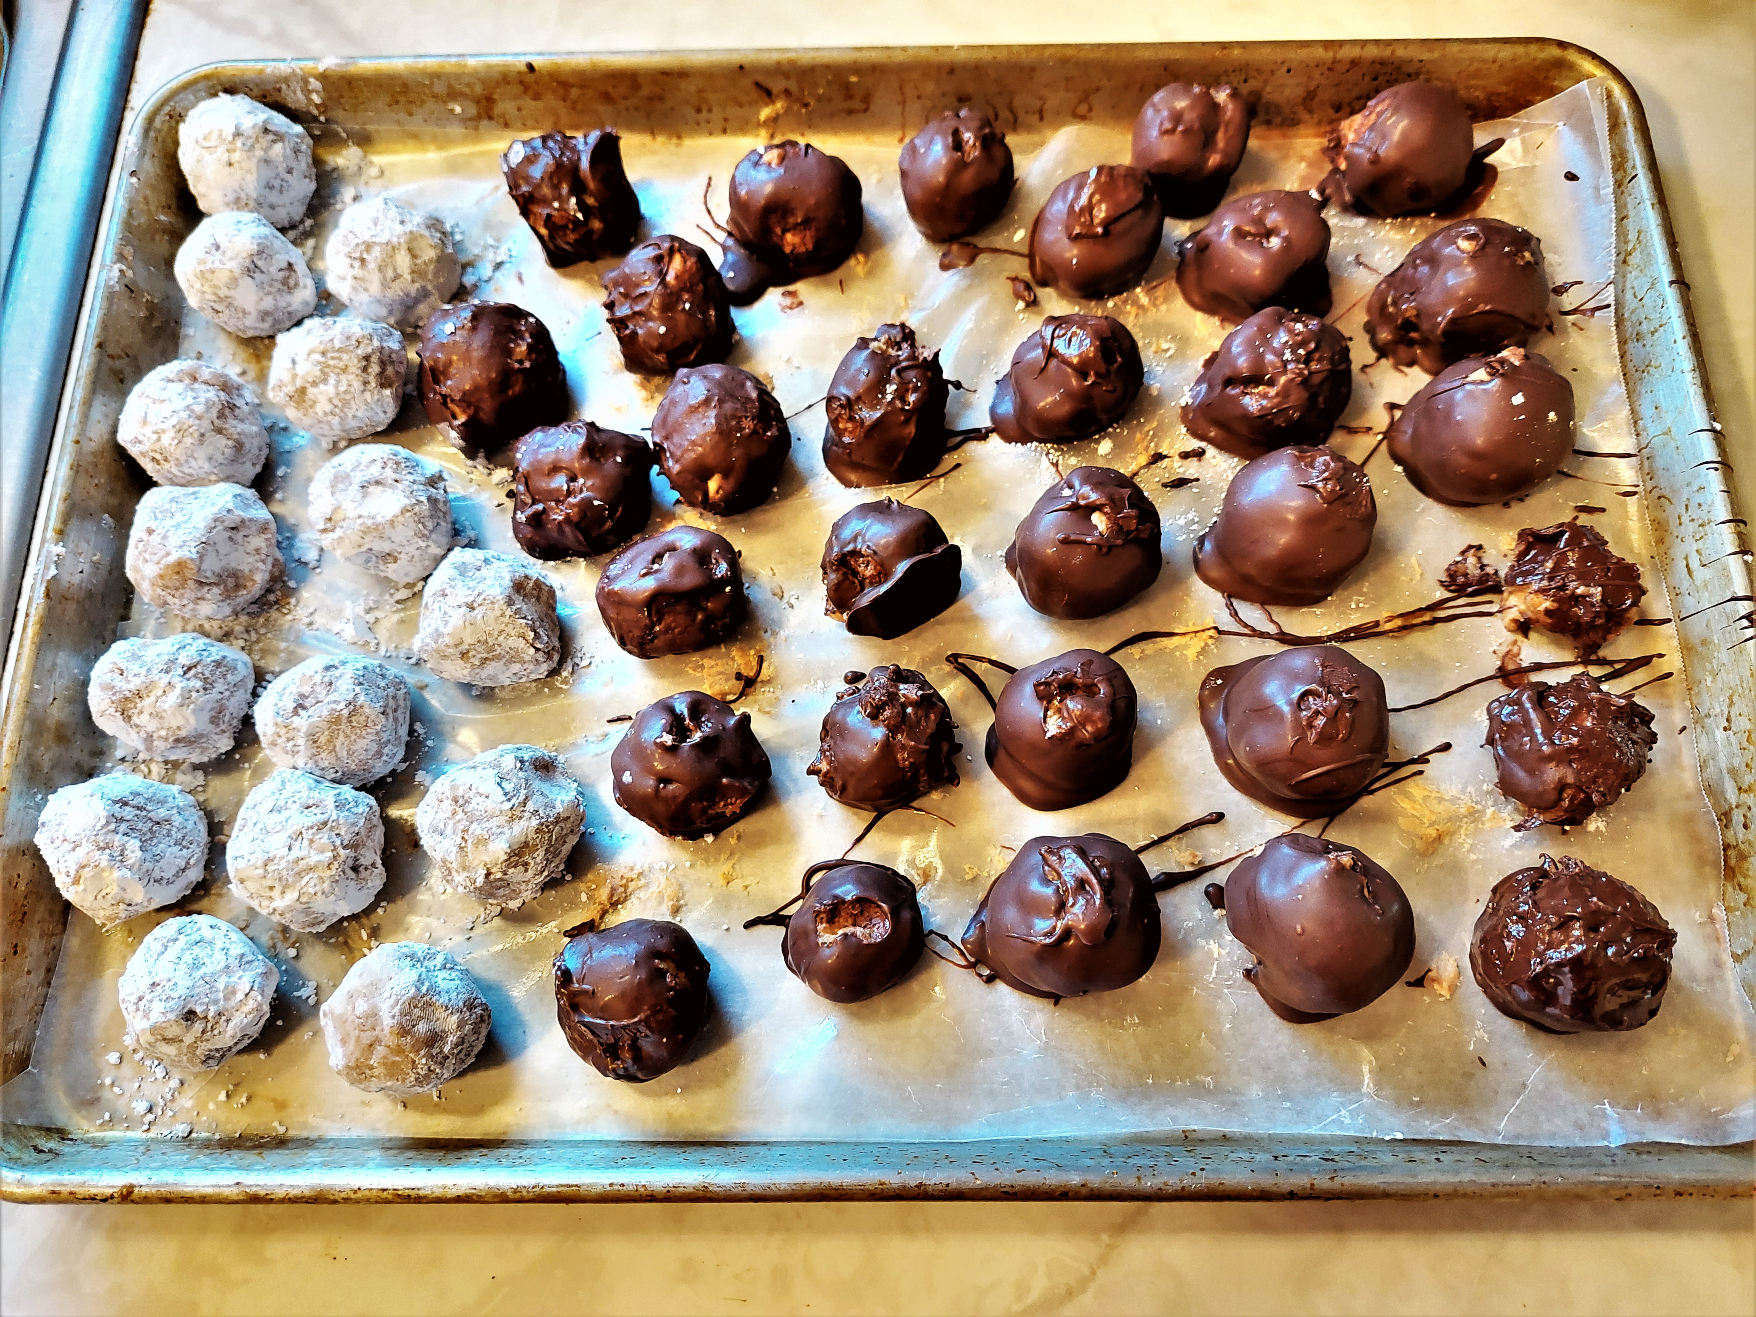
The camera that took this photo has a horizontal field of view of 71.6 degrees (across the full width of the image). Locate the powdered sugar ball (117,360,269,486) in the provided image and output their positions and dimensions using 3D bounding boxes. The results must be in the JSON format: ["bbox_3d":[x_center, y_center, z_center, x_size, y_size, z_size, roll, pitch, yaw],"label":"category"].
[{"bbox_3d":[-0.194,-0.067,0.346,0.039,0.034,0.037,0,72,1],"label":"powdered sugar ball"}]

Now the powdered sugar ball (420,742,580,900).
[{"bbox_3d":[-0.095,0.041,0.307,0.041,0.037,0.040,0,72,1],"label":"powdered sugar ball"}]

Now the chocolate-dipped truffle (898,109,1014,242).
[{"bbox_3d":[0.024,-0.146,0.367,0.035,0.034,0.040,-1,72,1],"label":"chocolate-dipped truffle"}]

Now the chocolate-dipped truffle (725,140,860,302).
[{"bbox_3d":[-0.025,-0.126,0.352,0.041,0.039,0.045,-1,72,1],"label":"chocolate-dipped truffle"}]

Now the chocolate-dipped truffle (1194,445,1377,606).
[{"bbox_3d":[0.109,-0.036,0.326,0.047,0.037,0.044,0,70,1],"label":"chocolate-dipped truffle"}]

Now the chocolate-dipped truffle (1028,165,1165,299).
[{"bbox_3d":[0.065,-0.127,0.361,0.040,0.034,0.039,0,70,1],"label":"chocolate-dipped truffle"}]

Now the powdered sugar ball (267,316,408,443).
[{"bbox_3d":[-0.151,-0.078,0.342,0.037,0.033,0.035,0,72,1],"label":"powdered sugar ball"}]

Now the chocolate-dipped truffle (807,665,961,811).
[{"bbox_3d":[0.002,0.020,0.313,0.039,0.034,0.038,-1,72,1],"label":"chocolate-dipped truffle"}]

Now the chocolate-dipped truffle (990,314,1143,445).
[{"bbox_3d":[0.053,-0.079,0.345,0.043,0.035,0.037,-1,72,1],"label":"chocolate-dipped truffle"}]

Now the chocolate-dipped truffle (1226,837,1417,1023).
[{"bbox_3d":[0.106,0.065,0.295,0.044,0.039,0.044,-1,72,1],"label":"chocolate-dipped truffle"}]

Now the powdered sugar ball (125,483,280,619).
[{"bbox_3d":[-0.185,-0.029,0.334,0.037,0.034,0.038,0,72,1],"label":"powdered sugar ball"}]

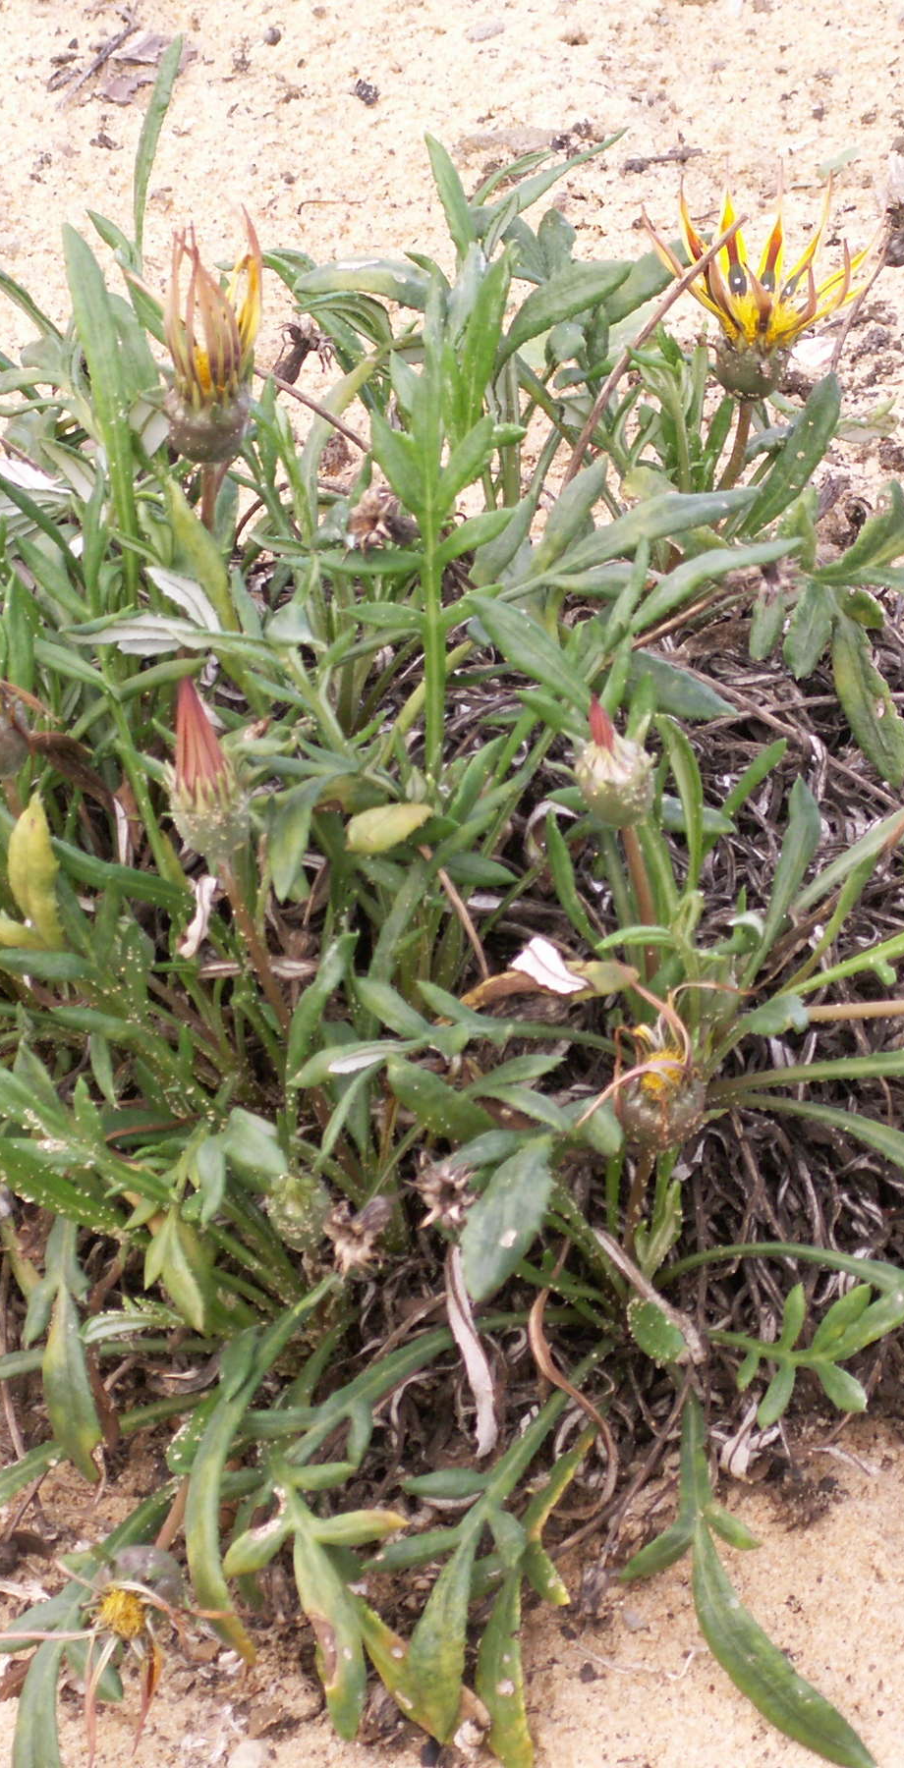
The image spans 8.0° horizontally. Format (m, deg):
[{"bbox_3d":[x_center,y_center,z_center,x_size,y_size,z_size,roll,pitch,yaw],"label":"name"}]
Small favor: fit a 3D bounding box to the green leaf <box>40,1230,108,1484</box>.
[{"bbox_3d":[-0.068,0.084,1.155,0.011,0.047,0.007,-6,-5,-3],"label":"green leaf"}]

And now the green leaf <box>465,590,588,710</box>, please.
[{"bbox_3d":[0.015,-0.045,1.268,0.032,0.006,0.012,41,61,1],"label":"green leaf"}]

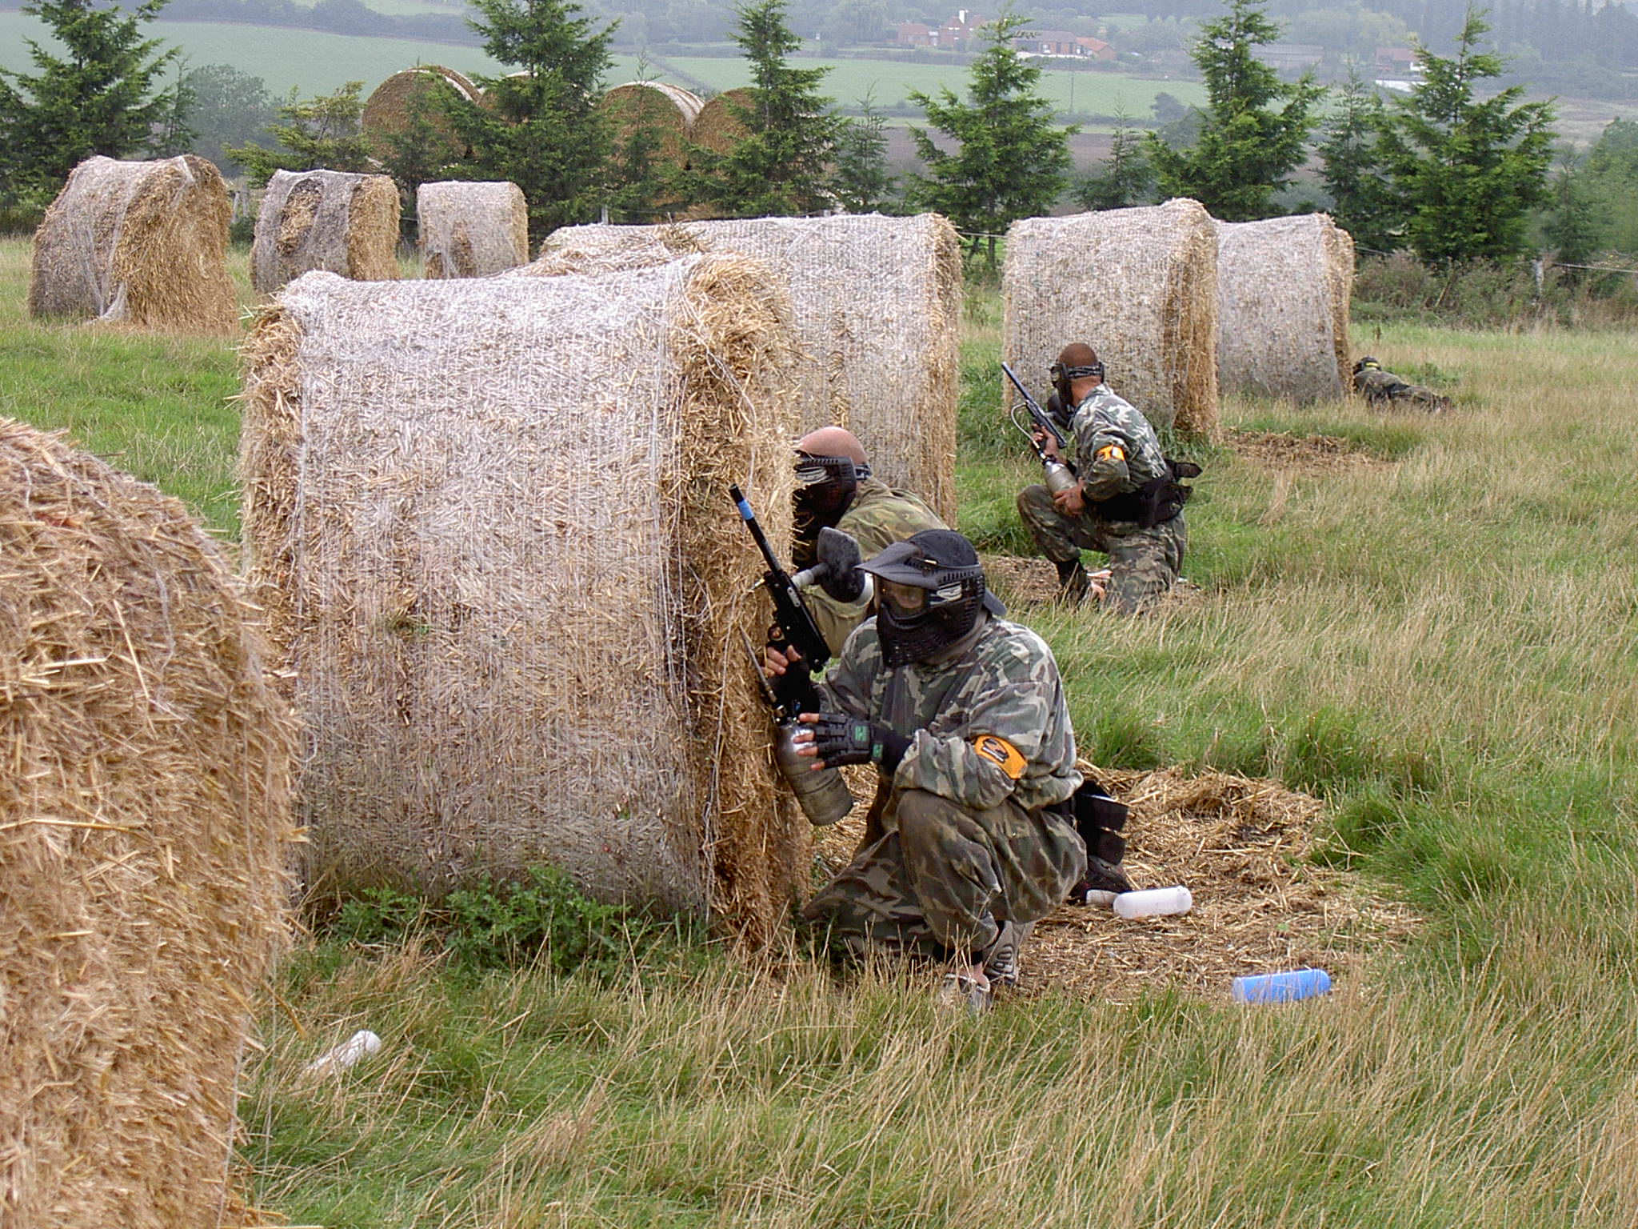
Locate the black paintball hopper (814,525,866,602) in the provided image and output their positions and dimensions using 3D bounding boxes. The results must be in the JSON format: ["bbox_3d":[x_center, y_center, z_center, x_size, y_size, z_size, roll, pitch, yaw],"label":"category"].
[{"bbox_3d":[0.042,-0.104,9.950,0.115,0.180,0.100,-19,33,0],"label":"black paintball hopper"}]

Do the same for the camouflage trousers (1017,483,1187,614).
[{"bbox_3d":[1.145,-0.262,19.200,0.680,0.540,0.500,2,6,3],"label":"camouflage trousers"}]

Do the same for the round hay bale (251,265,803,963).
[{"bbox_3d":[-0.661,-0.036,10.800,1.100,1.500,1.500,2,6,5],"label":"round hay bale"}]

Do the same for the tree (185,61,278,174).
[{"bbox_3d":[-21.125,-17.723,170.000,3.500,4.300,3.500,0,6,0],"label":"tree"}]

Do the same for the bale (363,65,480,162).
[{"bbox_3d":[-5.502,-6.734,65.100,1.500,1.500,1.200,2,6,3],"label":"bale"}]

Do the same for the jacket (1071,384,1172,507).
[{"bbox_3d":[1.151,-0.651,18.300,0.380,0.520,0.460,3,6,28],"label":"jacket"}]

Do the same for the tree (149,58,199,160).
[{"bbox_3d":[-8.273,-5.858,61.000,1.100,2.620,1.100,2,6,0],"label":"tree"}]

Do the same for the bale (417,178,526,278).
[{"bbox_3d":[-4.243,-4.588,58.000,1.200,1.470,1.500,0,6,3],"label":"bale"}]

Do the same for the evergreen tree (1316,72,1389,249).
[{"bbox_3d":[6.492,-5.083,57.500,1.100,3.190,1.100,2,6,0],"label":"evergreen tree"}]

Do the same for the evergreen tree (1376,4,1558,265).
[{"bbox_3d":[9.940,-7.334,73.000,2.800,4.000,2.800,2,6,0],"label":"evergreen tree"}]

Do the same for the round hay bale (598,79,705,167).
[{"bbox_3d":[-2.652,-7.575,74.000,1.500,1.500,1.200,1,6,12],"label":"round hay bale"}]

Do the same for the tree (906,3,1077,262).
[{"bbox_3d":[2.546,-7.071,70.000,2.600,3.850,2.600,0,6,0],"label":"tree"}]

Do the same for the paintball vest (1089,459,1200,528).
[{"bbox_3d":[1.303,-0.491,19.000,0.340,0.240,0.360,-16,-8,41],"label":"paintball vest"}]

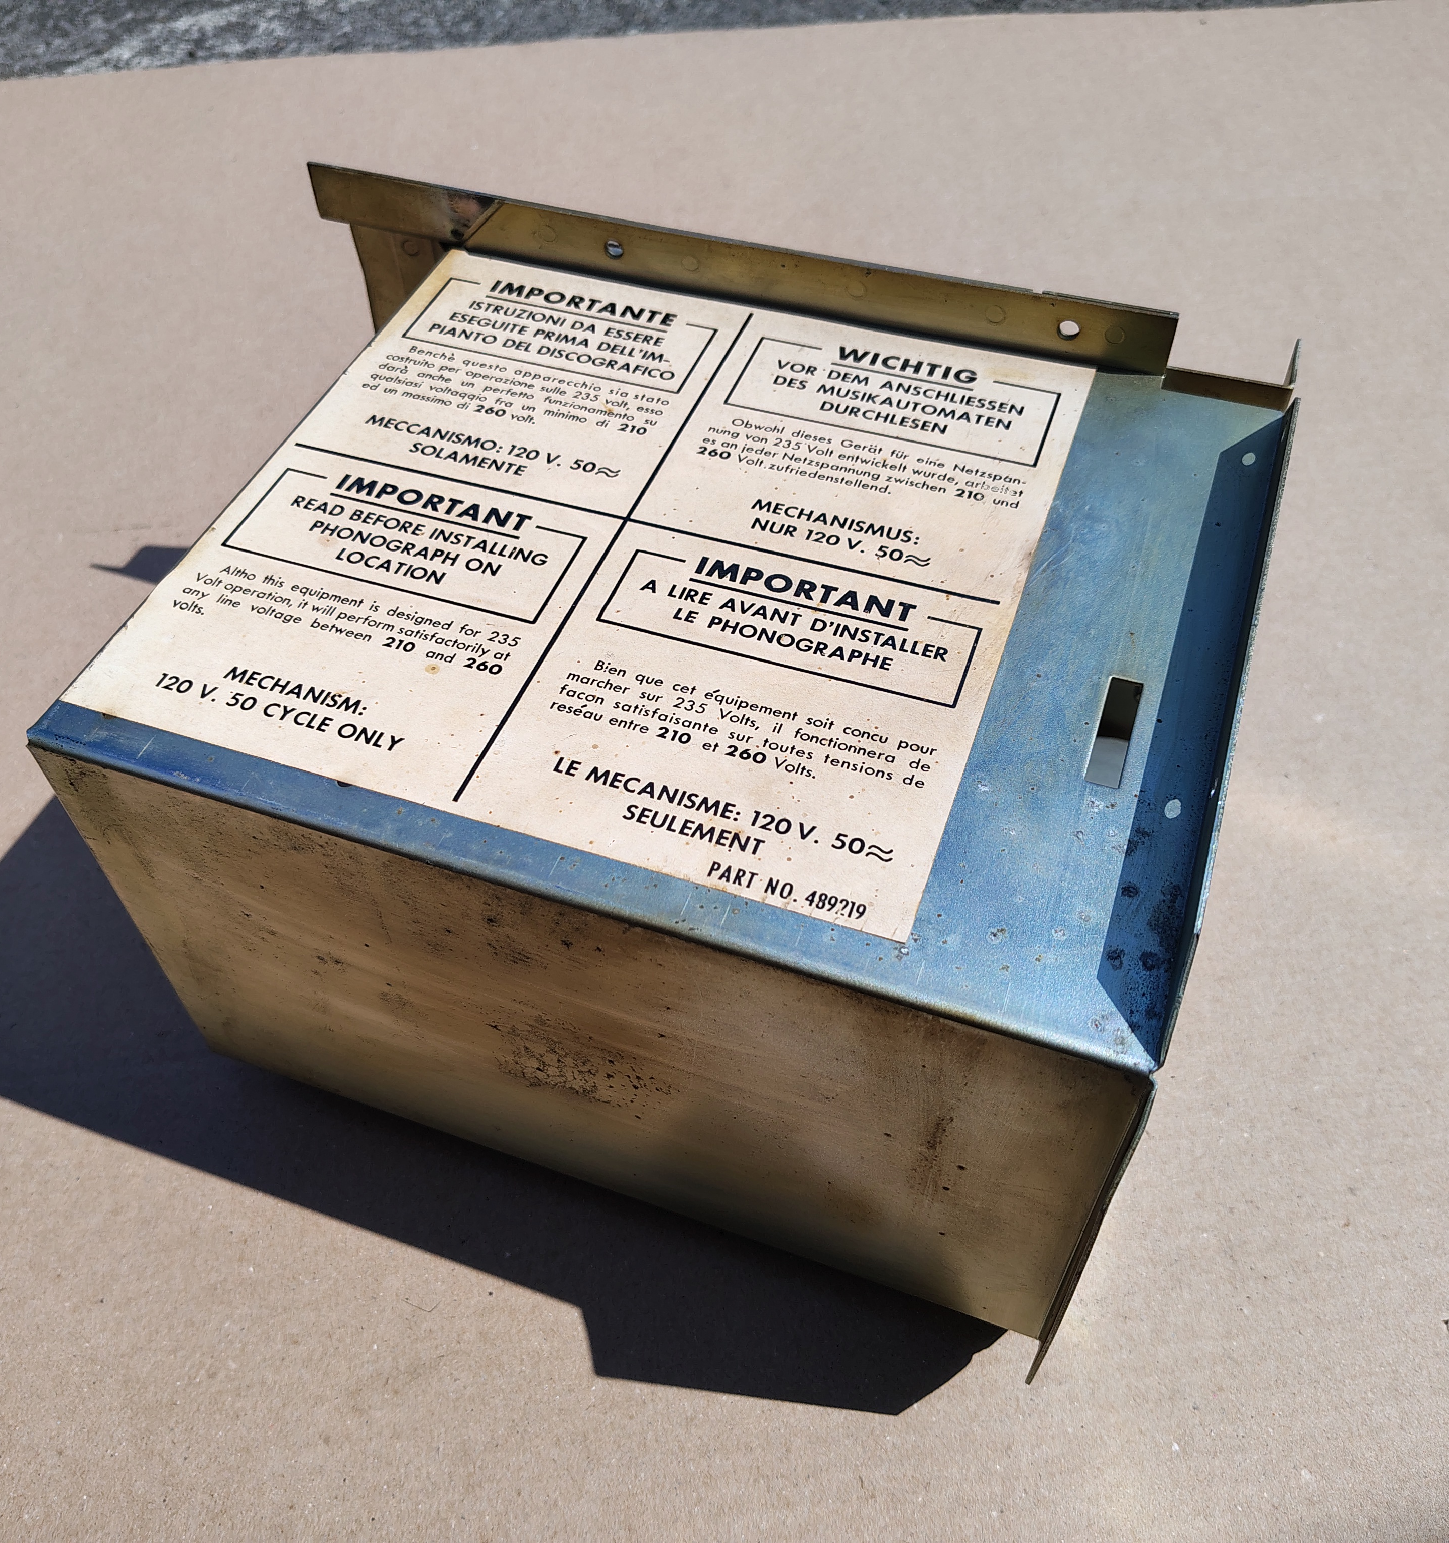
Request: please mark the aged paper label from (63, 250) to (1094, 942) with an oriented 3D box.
[{"bbox_3d":[-0.022,-0.057,0.322,0.178,0.002,0.177,15,53,14],"label":"aged paper label"}]

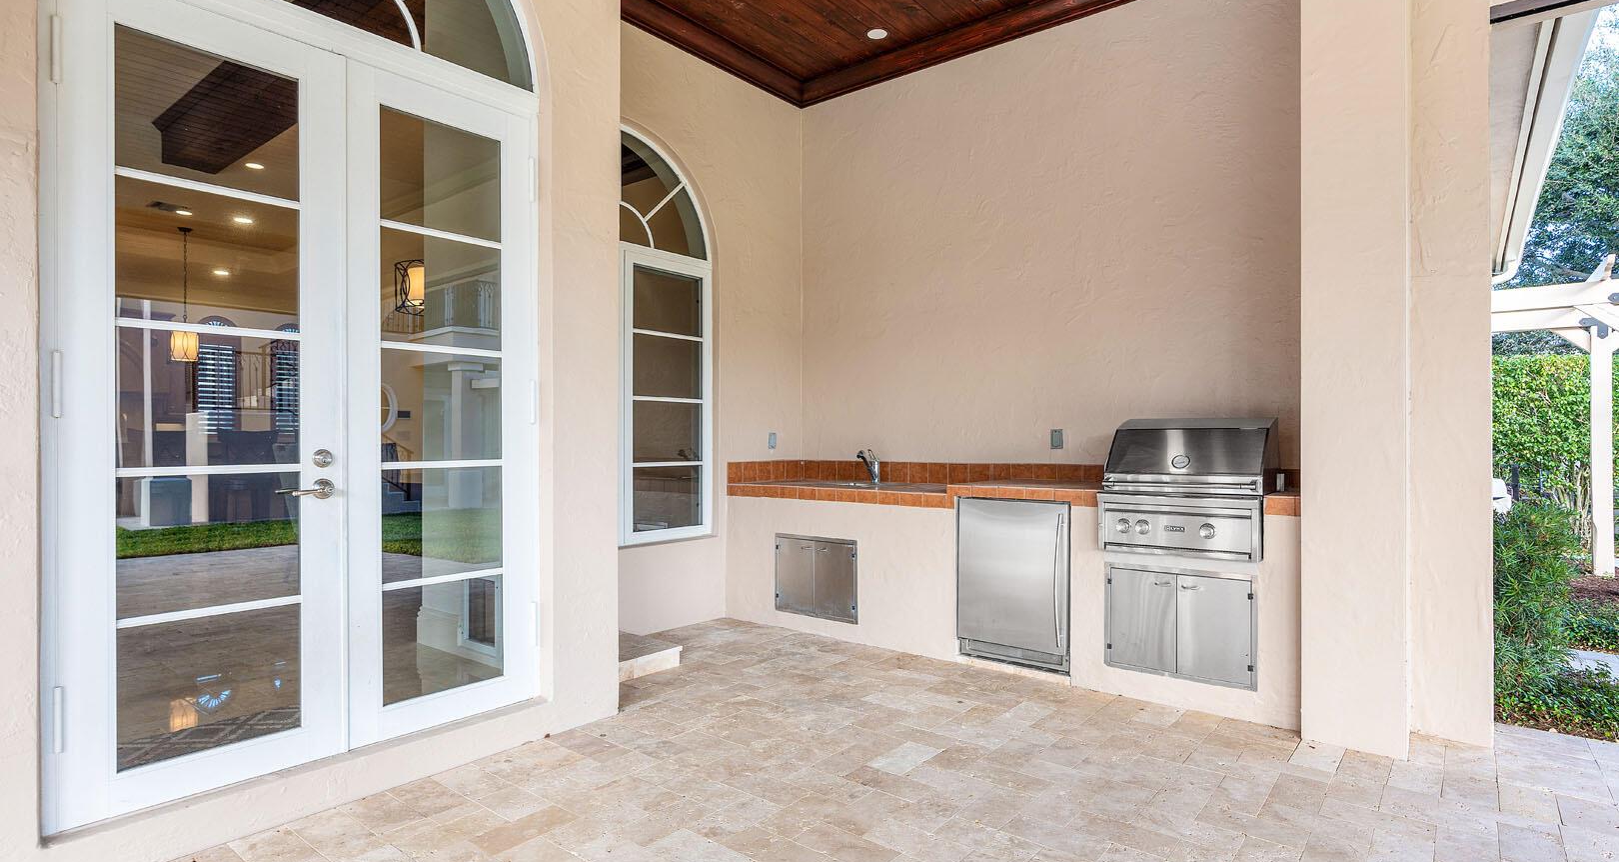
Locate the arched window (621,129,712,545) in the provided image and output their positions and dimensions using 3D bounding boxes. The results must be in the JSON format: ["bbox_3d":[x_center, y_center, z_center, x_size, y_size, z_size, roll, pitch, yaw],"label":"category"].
[{"bbox_3d":[-1.194,-0.590,4.969,0.120,2.593,1.576,0,0,39],"label":"arched window"}]

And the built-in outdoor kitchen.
[{"bbox_3d":[0.996,0.603,4.751,3.380,1.317,0.859,0,0,39],"label":"built-in outdoor kitchen"}]

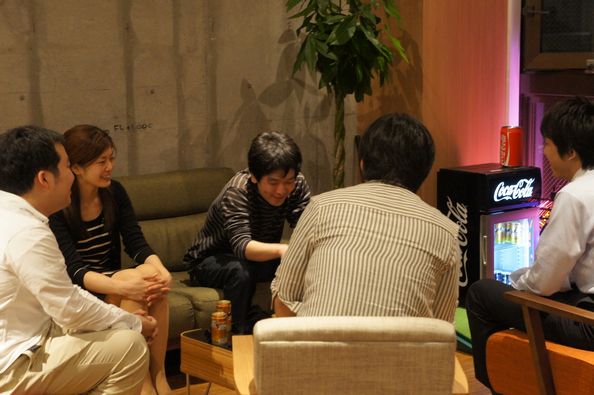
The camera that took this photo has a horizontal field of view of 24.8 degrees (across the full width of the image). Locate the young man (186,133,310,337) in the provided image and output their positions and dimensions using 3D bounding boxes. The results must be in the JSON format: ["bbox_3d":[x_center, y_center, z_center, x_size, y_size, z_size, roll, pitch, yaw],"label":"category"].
[{"bbox_3d":[-0.190,0.255,5.323,0.520,1.040,0.720,-7,10,-44],"label":"young man"}]

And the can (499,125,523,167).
[{"bbox_3d":[1.101,-0.258,6.921,0.103,0.196,0.103,0,7,0],"label":"can"}]

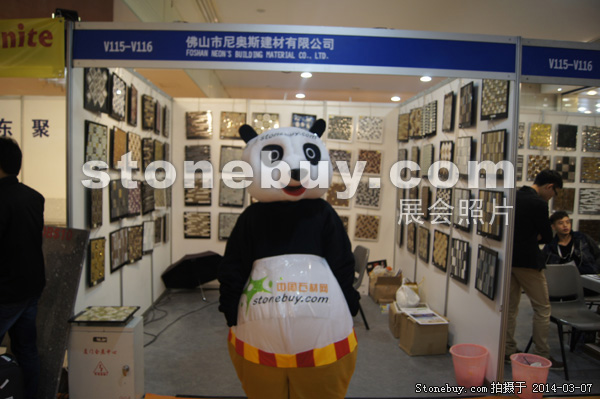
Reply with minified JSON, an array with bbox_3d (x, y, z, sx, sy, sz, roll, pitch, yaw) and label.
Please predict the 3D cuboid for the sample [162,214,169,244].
[{"bbox_3d":[-1.637,0.358,5.498,0.025,0.355,0.335,1,3,-7],"label":"sample"}]

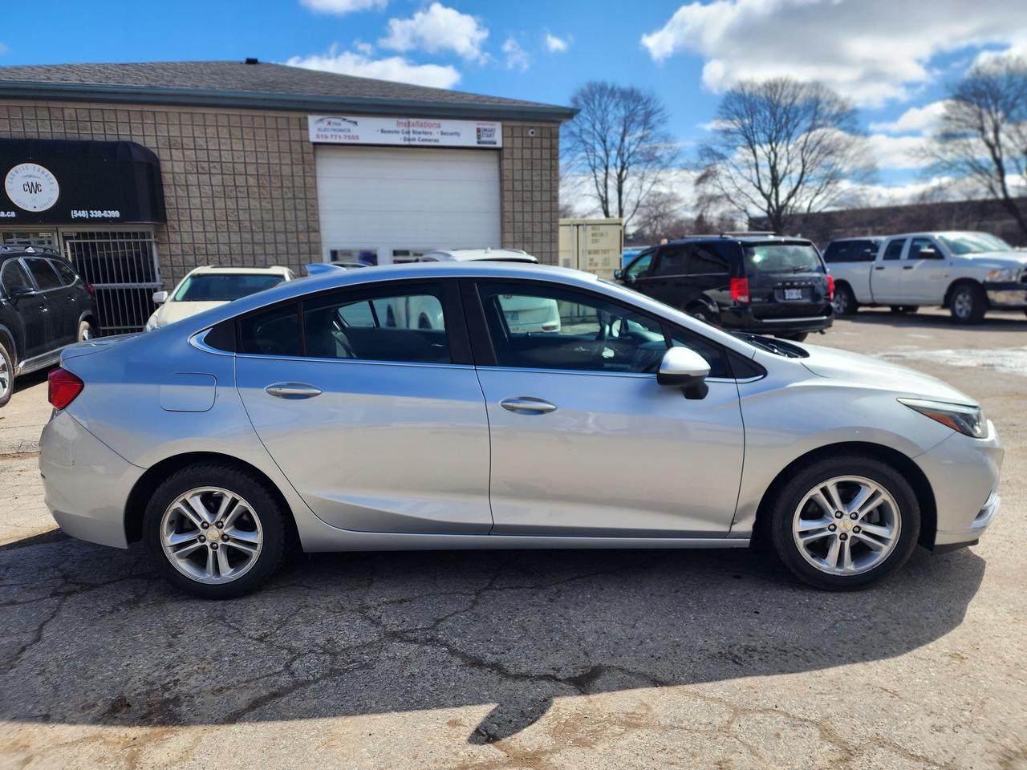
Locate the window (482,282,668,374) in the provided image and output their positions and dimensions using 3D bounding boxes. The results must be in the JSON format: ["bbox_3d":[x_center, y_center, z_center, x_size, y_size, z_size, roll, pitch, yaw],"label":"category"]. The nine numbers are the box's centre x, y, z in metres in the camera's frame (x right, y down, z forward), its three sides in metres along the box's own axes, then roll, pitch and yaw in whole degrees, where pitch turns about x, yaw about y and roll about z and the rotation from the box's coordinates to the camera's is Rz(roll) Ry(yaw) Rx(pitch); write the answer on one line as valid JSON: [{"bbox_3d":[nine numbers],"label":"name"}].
[{"bbox_3d":[0.247,-0.243,2.892,0.810,0.420,0.050,-1,-12,2],"label":"window"}]

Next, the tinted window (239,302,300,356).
[{"bbox_3d":[-1.043,-0.235,2.911,0.270,0.240,0.040,-1,-12,2],"label":"tinted window"}]

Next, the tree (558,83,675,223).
[{"bbox_3d":[6.292,-12.194,41.518,7.280,11.820,7.280,-1,10,0],"label":"tree"}]

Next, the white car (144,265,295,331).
[{"bbox_3d":[-3.681,-0.894,9.376,1.800,1.470,4.700,-4,11,-16],"label":"white car"}]

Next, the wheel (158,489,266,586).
[{"bbox_3d":[-1.291,0.634,3.025,0.447,0.447,0.180,-1,10,2],"label":"wheel"}]

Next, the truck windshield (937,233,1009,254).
[{"bbox_3d":[9.660,-2.965,14.380,1.480,0.700,0.120,-4,-31,-17],"label":"truck windshield"}]

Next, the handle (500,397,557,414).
[{"bbox_3d":[0.060,0.086,2.792,0.238,0.064,0.050,-1,10,2],"label":"handle"}]

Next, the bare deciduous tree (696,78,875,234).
[{"bbox_3d":[16.285,-12.402,41.521,10.800,11.790,10.260,-1,10,0],"label":"bare deciduous tree"}]

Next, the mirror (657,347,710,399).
[{"bbox_3d":[0.666,-0.054,2.697,0.200,0.210,0.220,-1,10,2],"label":"mirror"}]

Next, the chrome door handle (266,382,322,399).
[{"bbox_3d":[-0.905,0.024,2.805,0.232,0.062,0.050,-1,10,2],"label":"chrome door handle"}]

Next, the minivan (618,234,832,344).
[{"bbox_3d":[3.461,-1.804,12.746,2.010,1.770,5.130,-4,11,-16],"label":"minivan"}]

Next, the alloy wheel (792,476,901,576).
[{"bbox_3d":[1.397,0.573,2.945,0.447,0.447,0.180,-1,10,2],"label":"alloy wheel"}]

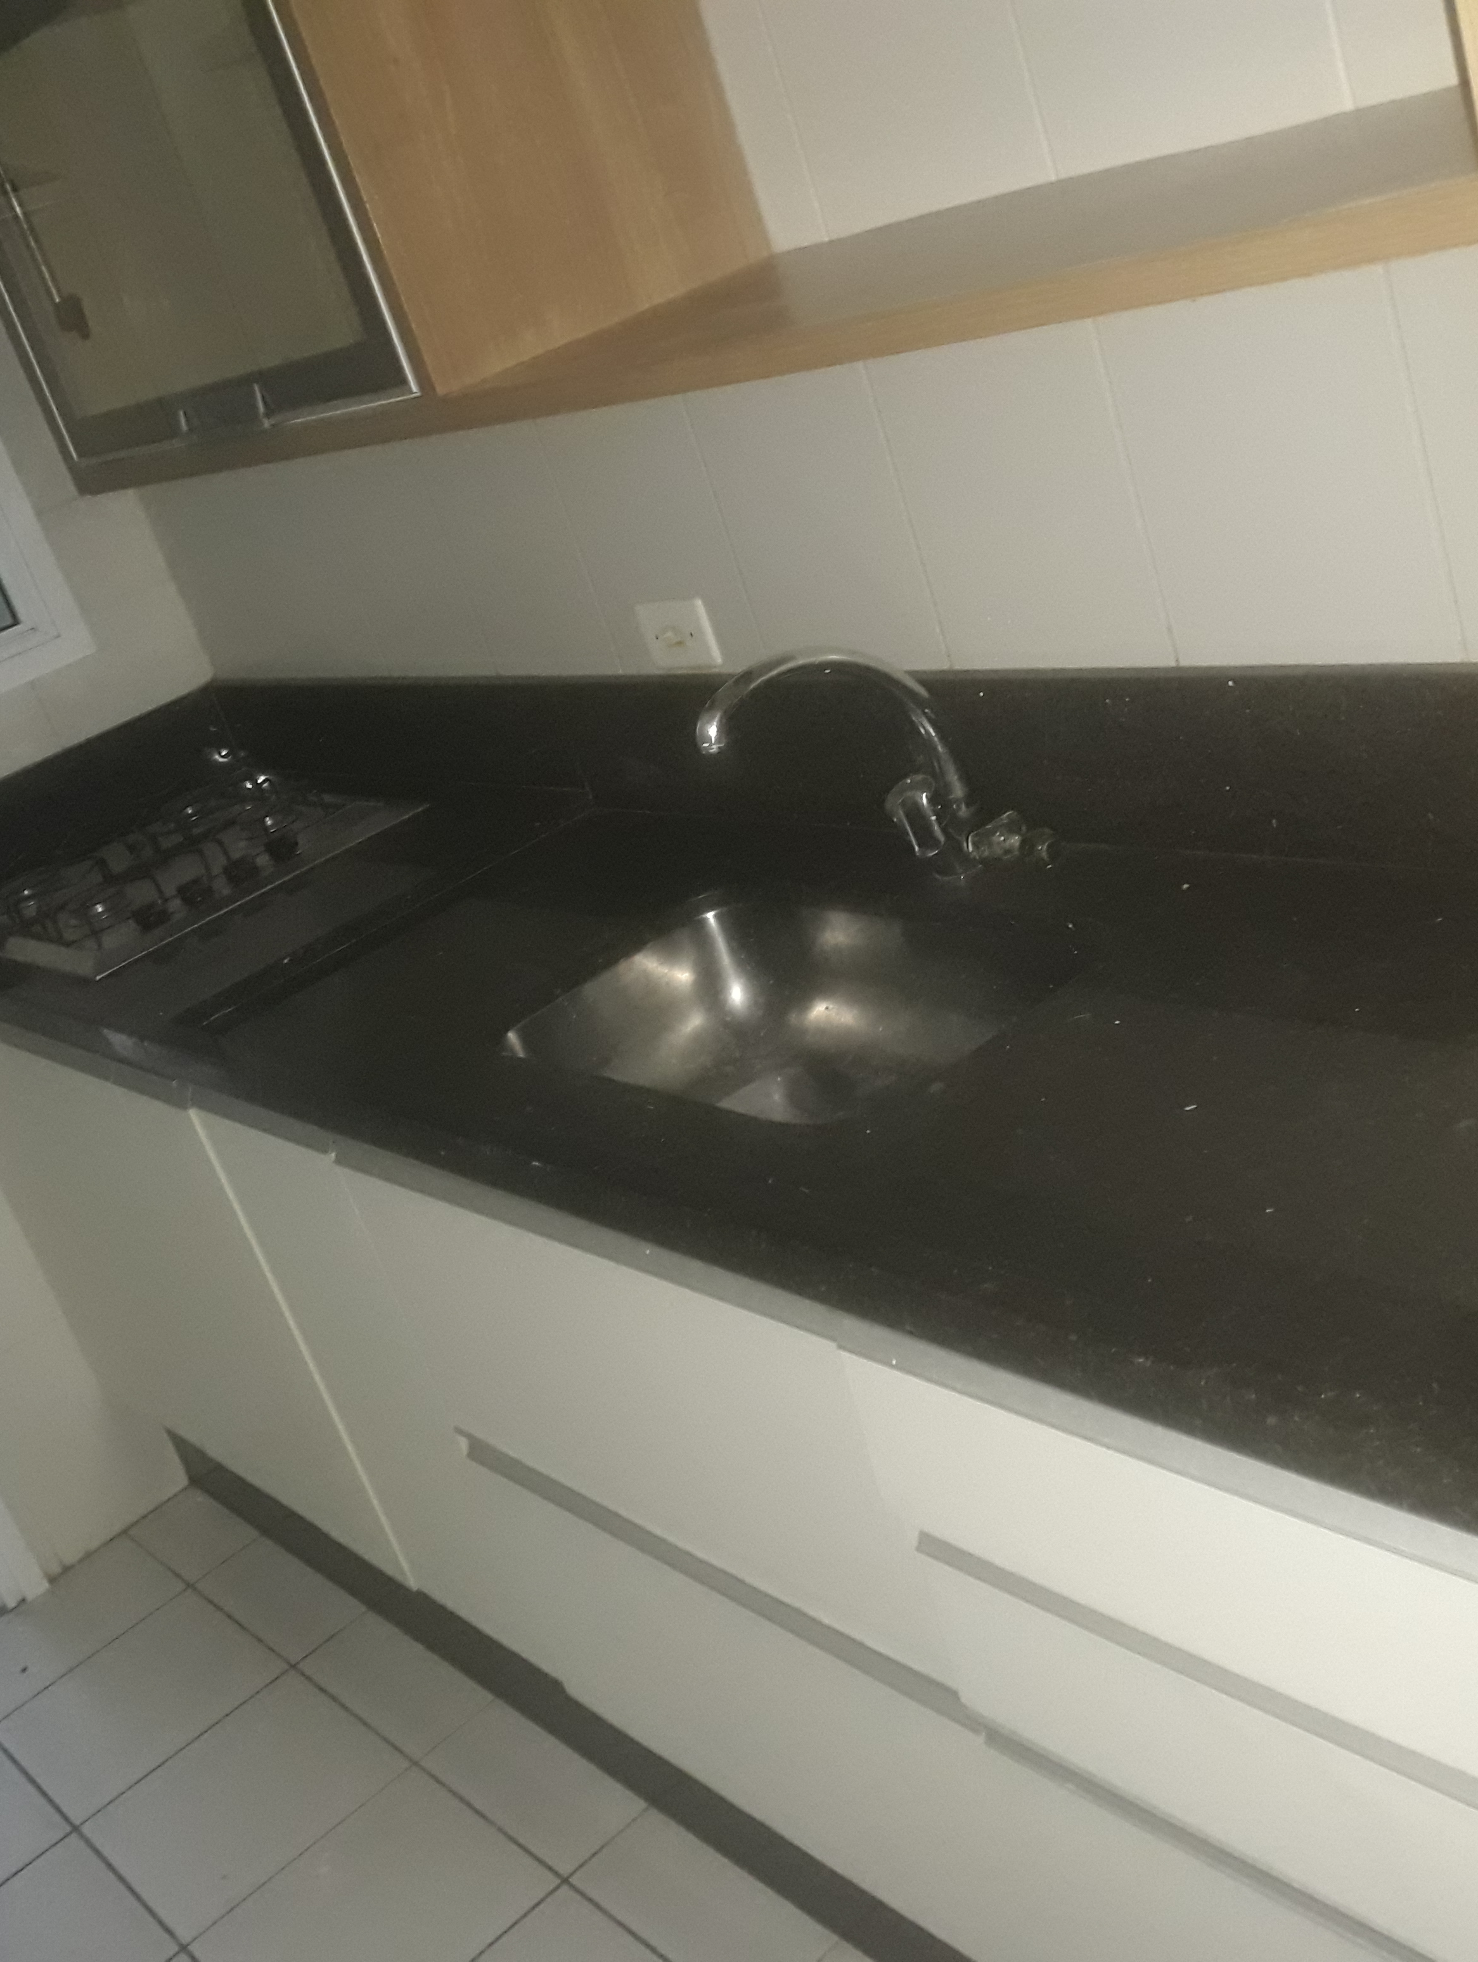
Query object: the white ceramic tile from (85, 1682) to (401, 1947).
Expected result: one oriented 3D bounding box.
[{"bbox_3d":[-0.577,0.959,2.389,0.307,0.010,0.307,-33,26,-31],"label":"white ceramic tile"}]

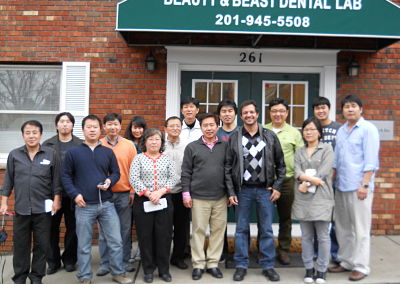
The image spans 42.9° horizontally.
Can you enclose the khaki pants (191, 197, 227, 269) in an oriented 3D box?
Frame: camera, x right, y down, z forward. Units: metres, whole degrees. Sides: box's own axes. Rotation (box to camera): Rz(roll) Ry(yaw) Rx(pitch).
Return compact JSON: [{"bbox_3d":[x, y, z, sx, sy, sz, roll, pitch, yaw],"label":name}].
[{"bbox_3d":[0.084,0.880,5.000,0.360,0.740,0.260,1,-1,0],"label":"khaki pants"}]

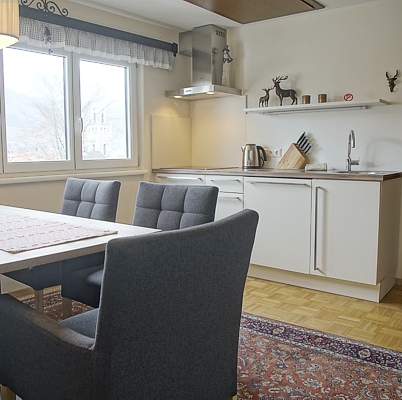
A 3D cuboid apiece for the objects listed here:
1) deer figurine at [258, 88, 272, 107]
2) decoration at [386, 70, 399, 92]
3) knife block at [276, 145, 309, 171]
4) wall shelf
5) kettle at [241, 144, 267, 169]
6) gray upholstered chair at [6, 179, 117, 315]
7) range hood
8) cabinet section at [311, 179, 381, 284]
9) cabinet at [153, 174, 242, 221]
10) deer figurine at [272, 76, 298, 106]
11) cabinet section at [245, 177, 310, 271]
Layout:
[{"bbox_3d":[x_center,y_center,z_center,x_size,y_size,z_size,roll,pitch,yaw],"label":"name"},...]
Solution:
[{"bbox_3d":[0.579,-0.940,3.693,0.085,0.185,0.125,-5,8,-34],"label":"deer figurine"},{"bbox_3d":[1.482,-0.921,3.109,0.090,0.170,0.060,5,8,38],"label":"decoration"},{"bbox_3d":[0.833,-0.384,3.597,0.265,0.235,0.100,5,8,38],"label":"knife block"},{"bbox_3d":[0.943,-0.801,3.441,1.210,0.030,0.230,5,8,38],"label":"wall shelf"},{"bbox_3d":[0.496,-0.395,3.709,0.235,0.235,0.165,0,7,0],"label":"kettle"},{"bbox_3d":[-0.944,0.327,2.674,0.565,0.893,0.650,5,8,38],"label":"gray upholstered chair"},{"bbox_3d":[0.012,-1.364,3.950,0.625,0.670,0.480,5,8,38],"label":"range hood"},{"bbox_3d":[1.209,0.196,3.125,0.495,0.736,0.560,5,9,38],"label":"cabinet section"},{"bbox_3d":[0.143,0.182,3.952,1.020,0.875,0.604,5,8,38],"label":"cabinet"},{"bbox_3d":[0.755,-0.964,3.551,0.235,0.265,0.100,2,7,20],"label":"deer figurine"},{"bbox_3d":[0.780,0.162,3.464,0.600,0.736,0.560,5,9,38],"label":"cabinet section"}]

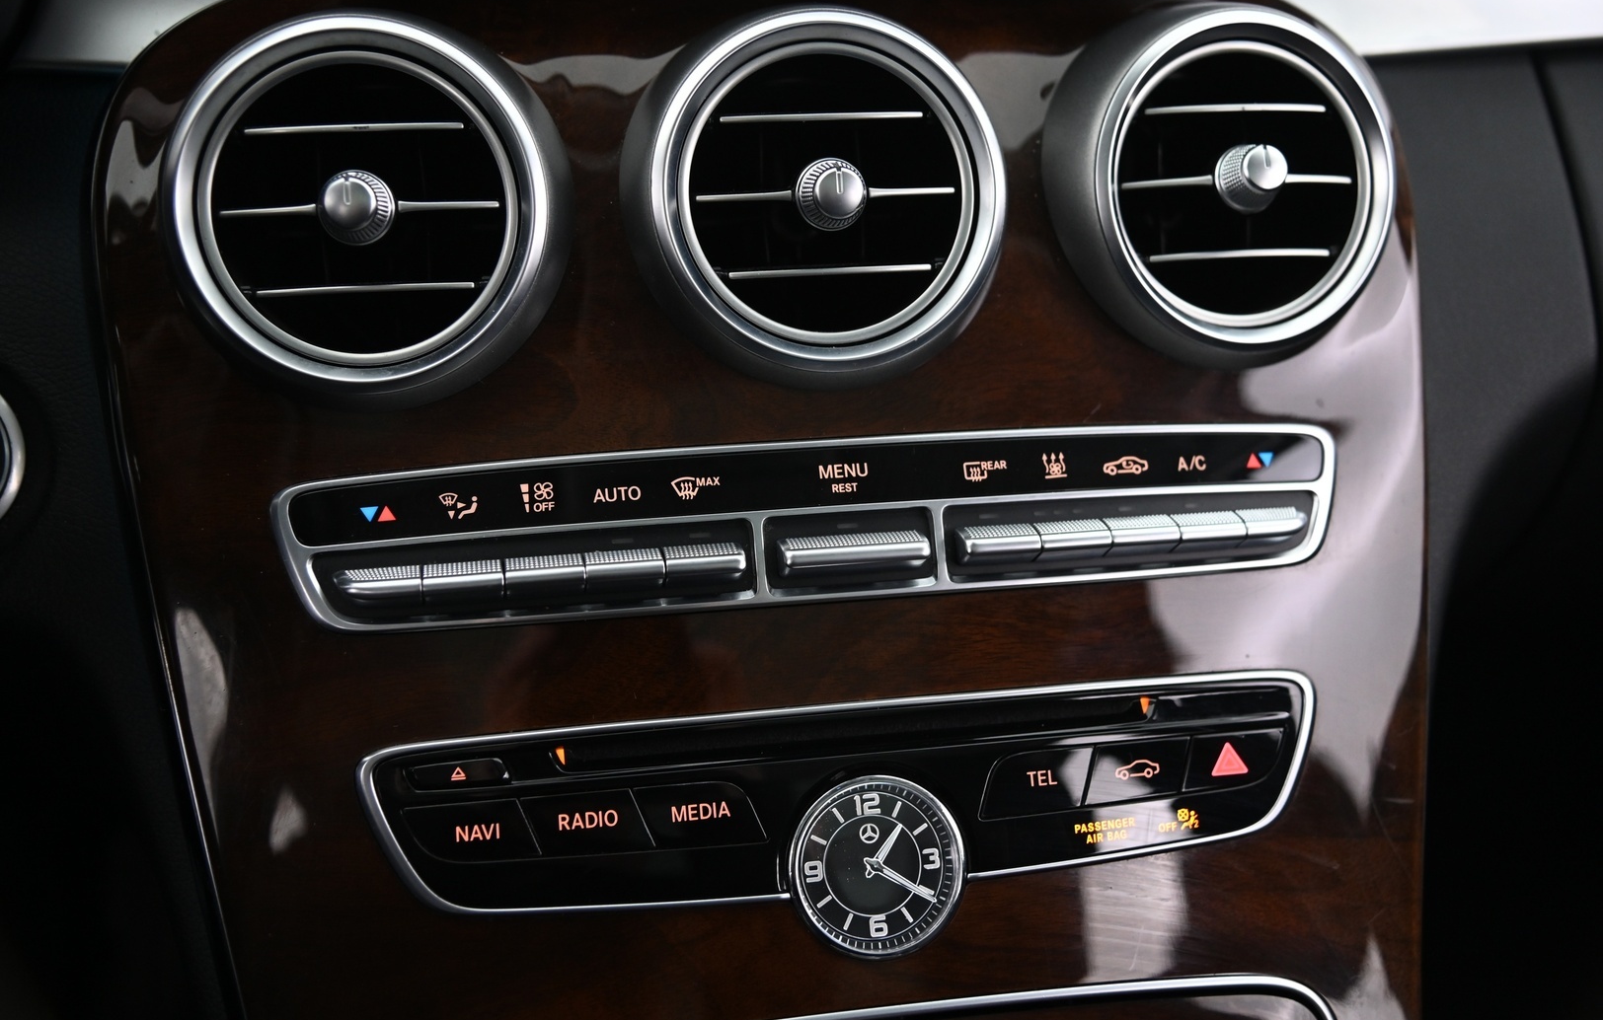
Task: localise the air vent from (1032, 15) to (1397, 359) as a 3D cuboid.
[{"bbox_3d":[0.100,-0.076,0.414,0.086,0.086,0.029,-5,5,-16],"label":"air vent"}]

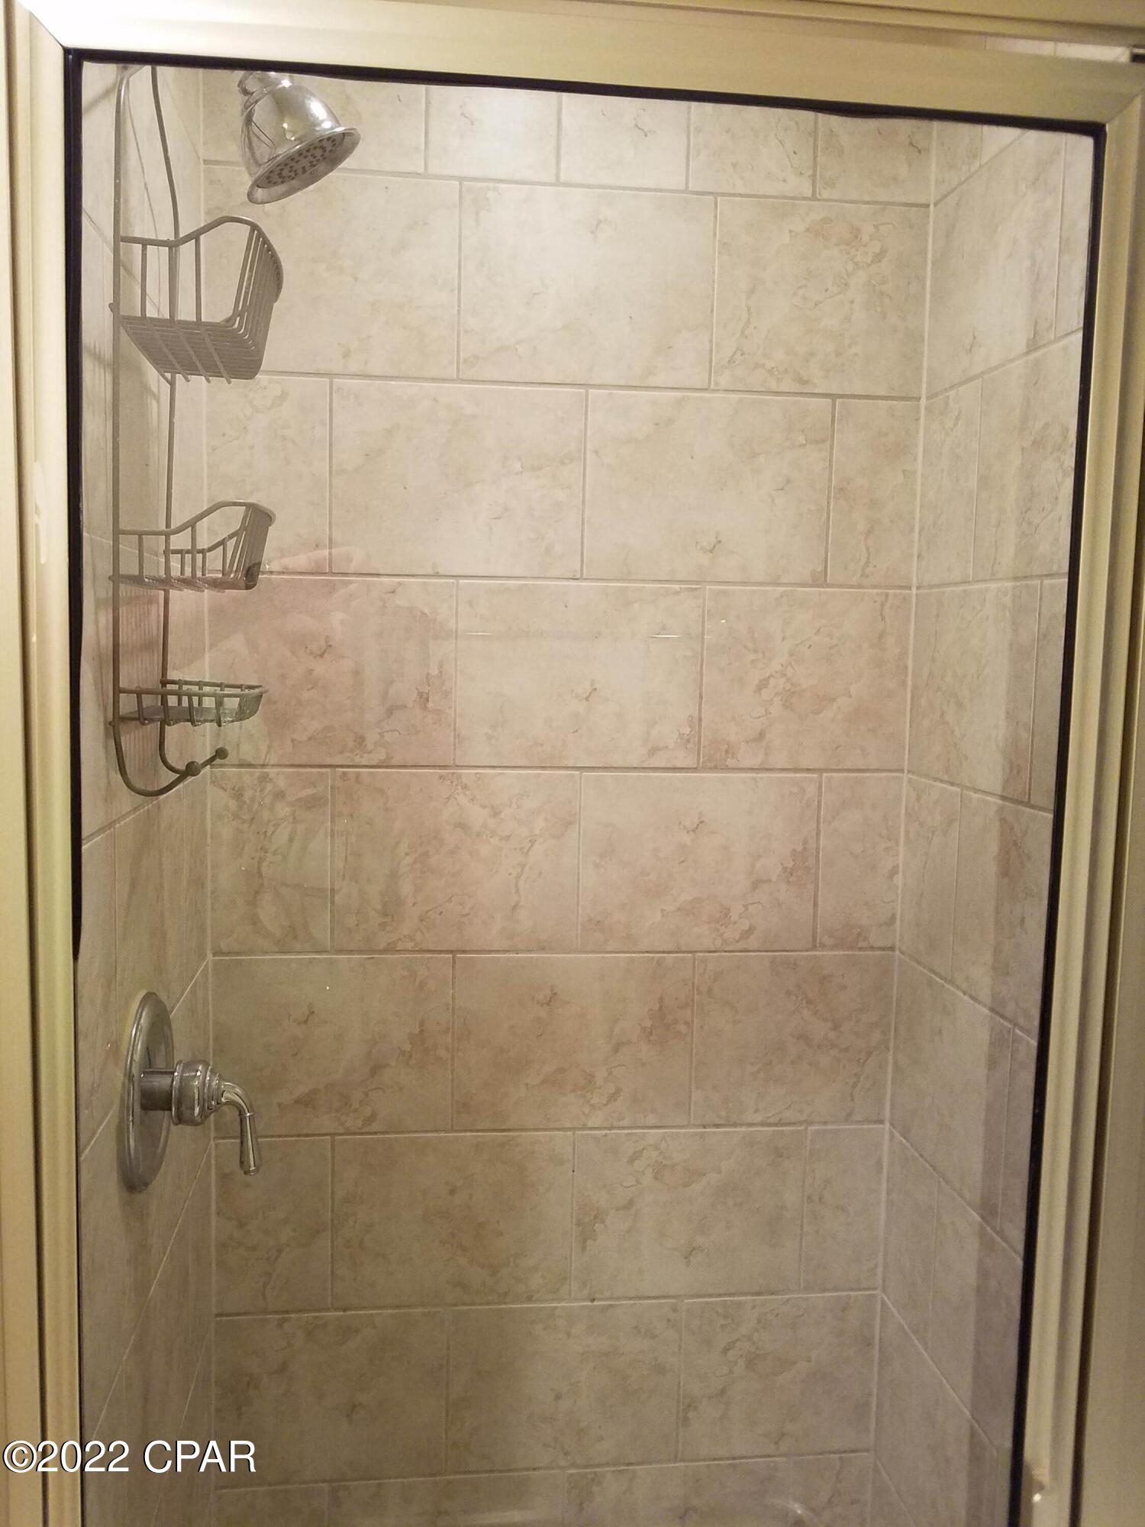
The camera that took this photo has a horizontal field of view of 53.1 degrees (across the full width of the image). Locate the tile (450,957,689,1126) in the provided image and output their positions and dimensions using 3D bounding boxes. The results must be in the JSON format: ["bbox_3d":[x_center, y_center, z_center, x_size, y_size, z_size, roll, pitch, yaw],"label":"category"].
[{"bbox_3d":[0.002,0.375,1.547,0.318,0.240,0.010,1,5,-6],"label":"tile"}]

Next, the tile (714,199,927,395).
[{"bbox_3d":[0.307,-0.573,1.420,0.266,0.230,0.010,1,6,-6],"label":"tile"}]

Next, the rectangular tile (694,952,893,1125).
[{"bbox_3d":[0.289,0.363,1.510,0.266,0.230,0.010,1,6,-6],"label":"rectangular tile"}]

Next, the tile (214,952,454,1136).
[{"bbox_3d":[-0.310,0.367,1.494,0.305,0.239,0.010,1,6,-6],"label":"tile"}]

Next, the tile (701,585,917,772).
[{"bbox_3d":[0.313,-0.110,1.531,0.278,0.240,0.010,1,5,-6],"label":"tile"}]

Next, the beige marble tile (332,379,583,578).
[{"bbox_3d":[-0.137,-0.343,1.400,0.305,0.230,0.010,1,6,-6],"label":"beige marble tile"}]

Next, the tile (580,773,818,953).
[{"bbox_3d":[0.163,0.127,1.475,0.305,0.230,0.010,1,6,-6],"label":"tile"}]

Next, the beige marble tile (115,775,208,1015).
[{"bbox_3d":[-0.432,0.151,1.217,0.010,0.240,0.455,0,5,-8],"label":"beige marble tile"}]

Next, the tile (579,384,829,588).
[{"bbox_3d":[0.177,-0.356,1.494,0.318,0.240,0.010,1,5,-6],"label":"tile"}]

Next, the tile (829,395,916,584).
[{"bbox_3d":[0.398,-0.354,1.516,0.117,0.240,0.010,1,5,-6],"label":"tile"}]

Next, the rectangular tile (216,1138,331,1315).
[{"bbox_3d":[-0.393,0.608,1.510,0.149,0.237,0.010,1,6,-6],"label":"rectangular tile"}]

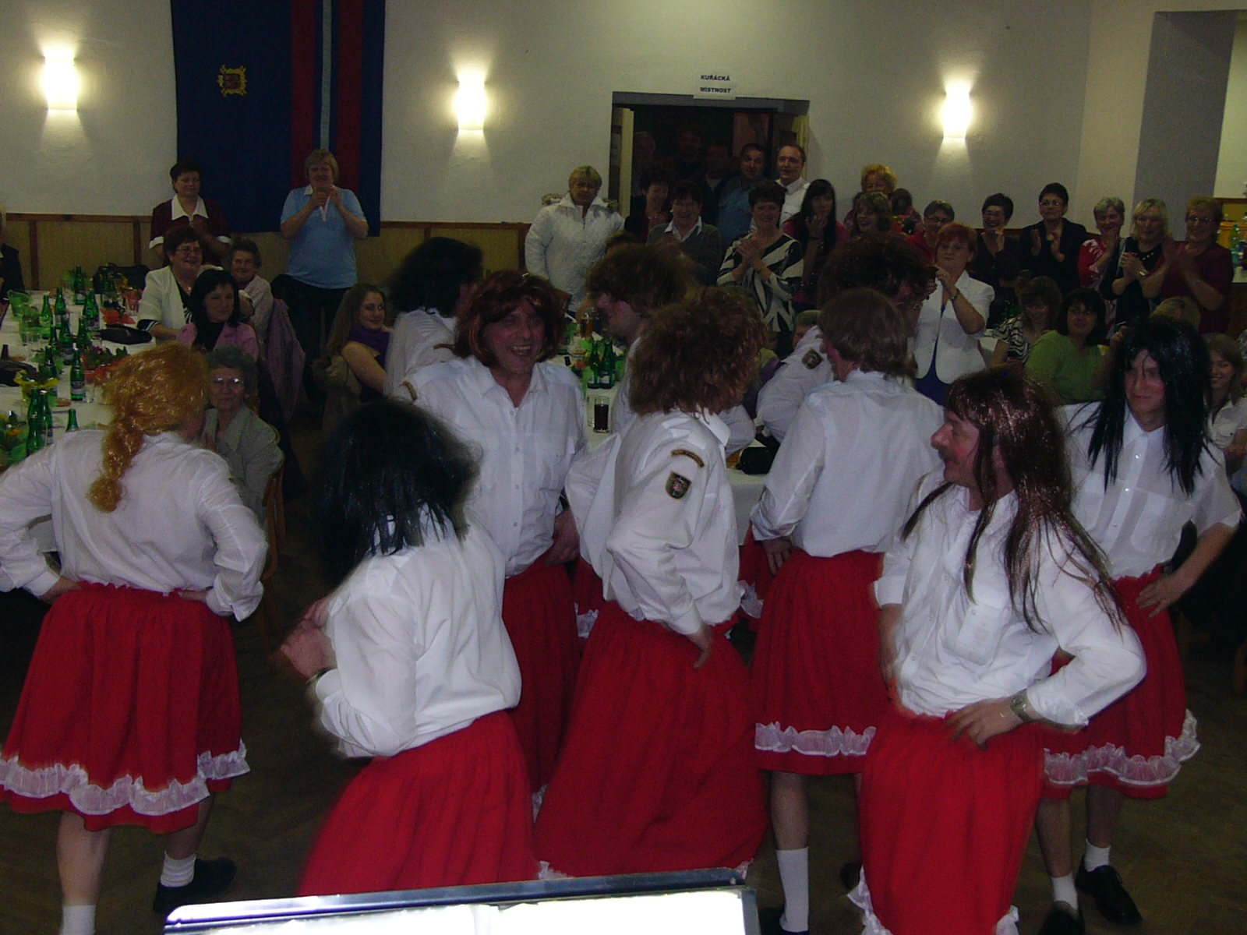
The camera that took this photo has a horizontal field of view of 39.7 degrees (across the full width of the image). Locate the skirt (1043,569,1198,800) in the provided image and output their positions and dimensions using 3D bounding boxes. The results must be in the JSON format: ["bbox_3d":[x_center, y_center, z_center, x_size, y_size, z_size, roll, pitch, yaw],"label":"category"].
[{"bbox_3d":[1.323,0.594,4.720,0.520,0.570,0.420,4,14,8],"label":"skirt"}]

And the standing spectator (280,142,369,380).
[{"bbox_3d":[-1.737,-1.024,10.115,0.530,1.652,0.380,-2,15,-12],"label":"standing spectator"}]

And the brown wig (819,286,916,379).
[{"bbox_3d":[0.637,-0.355,4.550,0.250,0.240,0.220,-1,7,43],"label":"brown wig"}]

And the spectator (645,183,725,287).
[{"bbox_3d":[0.315,-0.792,9.606,0.480,1.580,0.340,2,15,1],"label":"spectator"}]

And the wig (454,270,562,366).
[{"bbox_3d":[-0.292,-0.374,4.380,0.265,0.240,0.250,-3,16,-17],"label":"wig"}]

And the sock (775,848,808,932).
[{"bbox_3d":[0.467,1.167,4.780,0.115,0.245,0.090,14,18,40],"label":"sock"}]

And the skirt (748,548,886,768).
[{"bbox_3d":[0.553,0.512,4.600,0.460,0.590,0.390,1,15,-3],"label":"skirt"}]

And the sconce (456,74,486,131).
[{"bbox_3d":[-1.038,-2.487,11.850,0.190,0.350,0.120,-1,14,-13],"label":"sconce"}]

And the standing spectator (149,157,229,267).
[{"bbox_3d":[-2.537,-1.024,10.204,0.520,1.563,0.360,-4,16,-20],"label":"standing spectator"}]

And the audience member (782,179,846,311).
[{"bbox_3d":[1.187,-0.990,10.902,0.450,1.635,0.340,5,15,12],"label":"audience member"}]

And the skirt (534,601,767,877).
[{"bbox_3d":[0.065,0.658,4.020,0.520,0.640,0.470,-4,16,-21],"label":"skirt"}]

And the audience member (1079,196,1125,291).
[{"bbox_3d":[3.061,-0.948,11.243,0.480,1.613,0.380,7,14,18],"label":"audience member"}]

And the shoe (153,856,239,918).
[{"bbox_3d":[-1.210,1.163,4.951,0.110,0.110,0.290,14,18,40],"label":"shoe"}]

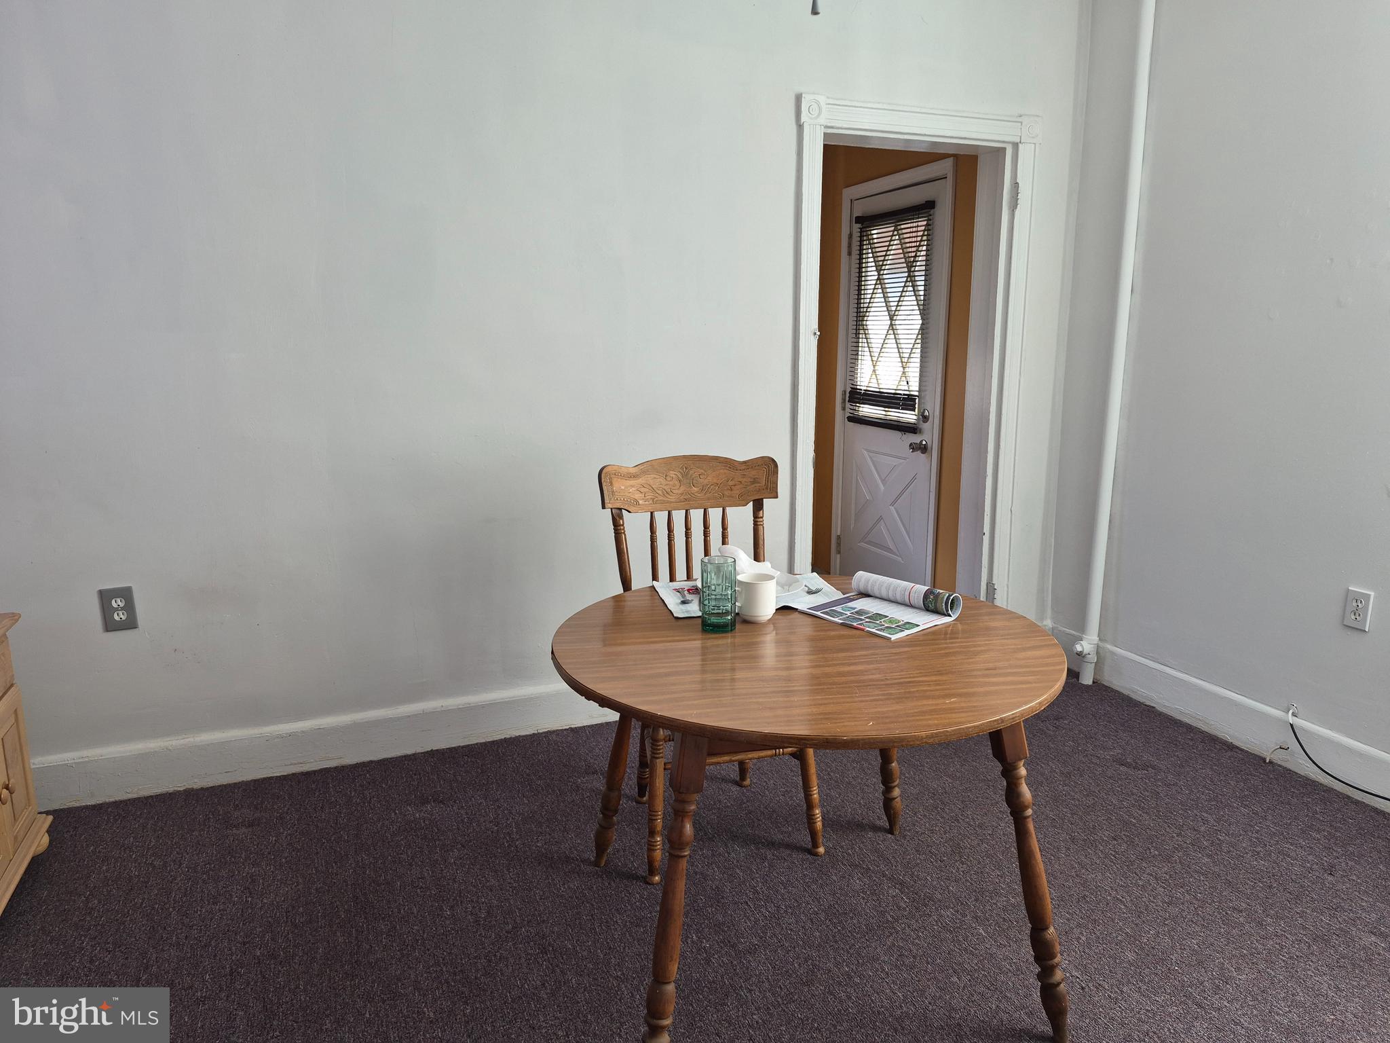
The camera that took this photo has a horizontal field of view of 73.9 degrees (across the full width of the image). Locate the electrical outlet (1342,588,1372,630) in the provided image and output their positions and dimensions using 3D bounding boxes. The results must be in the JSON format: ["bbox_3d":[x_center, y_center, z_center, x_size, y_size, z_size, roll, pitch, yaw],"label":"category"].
[{"bbox_3d":[1.935,0.257,2.695,0.010,0.115,0.071,-5,12,-20],"label":"electrical outlet"}]

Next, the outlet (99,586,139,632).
[{"bbox_3d":[-1.672,0.254,2.679,0.081,0.124,0.011,-5,12,-20],"label":"outlet"}]

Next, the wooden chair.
[{"bbox_3d":[0.053,0.355,2.507,0.535,1.030,0.510,-4,12,-16],"label":"wooden chair"}]

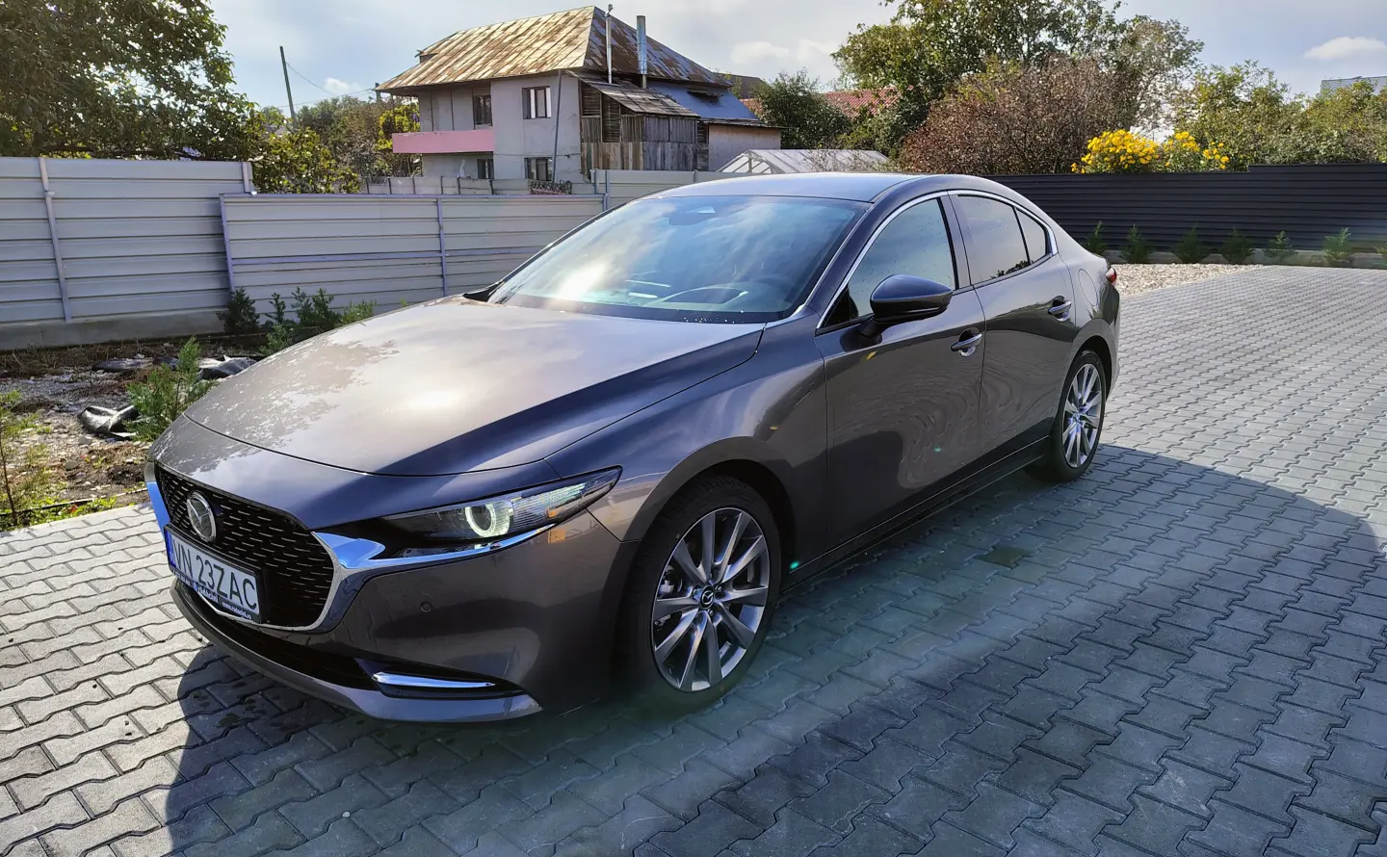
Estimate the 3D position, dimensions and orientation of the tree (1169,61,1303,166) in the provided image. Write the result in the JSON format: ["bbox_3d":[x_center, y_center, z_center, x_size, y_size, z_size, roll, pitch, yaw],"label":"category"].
[{"bbox_3d":[12.882,-6.590,23.385,3.091,4.336,2.782,8,16,27],"label":"tree"}]

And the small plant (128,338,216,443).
[{"bbox_3d":[-3.113,-0.209,5.751,0.560,0.667,0.560,-8,16,-28],"label":"small plant"}]

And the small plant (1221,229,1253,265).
[{"bbox_3d":[10.192,-3.391,18.000,0.570,0.649,0.570,7,16,28],"label":"small plant"}]

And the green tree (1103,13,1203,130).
[{"bbox_3d":[14.868,-10.426,31.243,3.600,5.600,3.600,6,15,24],"label":"green tree"}]

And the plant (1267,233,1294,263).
[{"bbox_3d":[11.075,-3.413,18.168,0.496,0.591,0.496,9,16,30],"label":"plant"}]

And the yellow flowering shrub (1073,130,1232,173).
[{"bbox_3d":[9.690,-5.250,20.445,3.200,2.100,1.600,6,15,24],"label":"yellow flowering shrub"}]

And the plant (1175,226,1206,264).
[{"bbox_3d":[9.910,-3.652,19.182,0.587,0.741,0.587,7,16,26],"label":"plant"}]

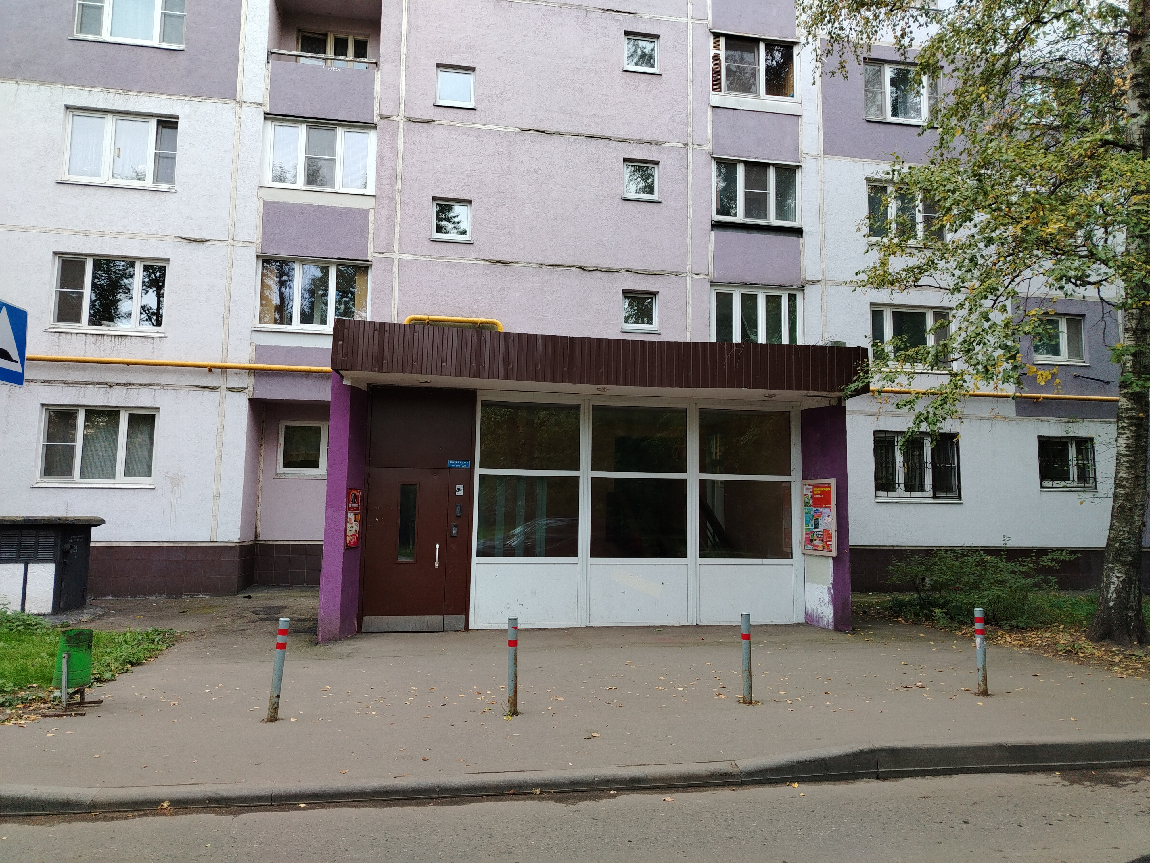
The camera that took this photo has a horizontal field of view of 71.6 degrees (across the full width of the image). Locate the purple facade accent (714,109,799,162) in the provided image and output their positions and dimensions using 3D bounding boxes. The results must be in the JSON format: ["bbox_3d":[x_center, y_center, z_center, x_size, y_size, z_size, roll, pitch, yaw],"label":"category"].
[{"bbox_3d":[3.889,-6.344,17.185,1.969,1.074,0.150,2,-6,-10],"label":"purple facade accent"}]

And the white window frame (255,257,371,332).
[{"bbox_3d":[-5.000,-2.566,15.271,2.107,1.405,0.150,2,-6,-10],"label":"white window frame"}]

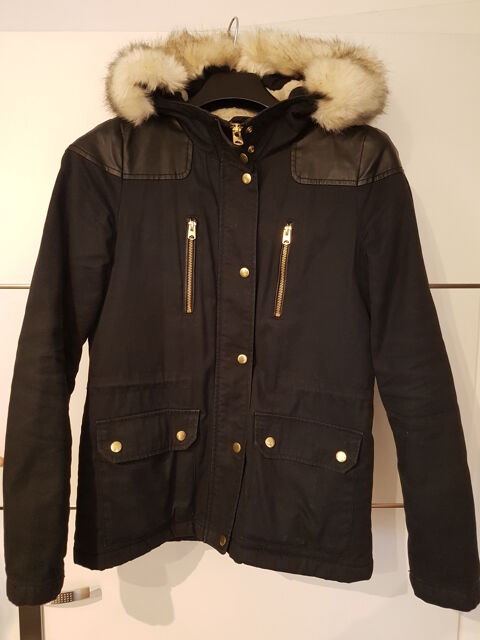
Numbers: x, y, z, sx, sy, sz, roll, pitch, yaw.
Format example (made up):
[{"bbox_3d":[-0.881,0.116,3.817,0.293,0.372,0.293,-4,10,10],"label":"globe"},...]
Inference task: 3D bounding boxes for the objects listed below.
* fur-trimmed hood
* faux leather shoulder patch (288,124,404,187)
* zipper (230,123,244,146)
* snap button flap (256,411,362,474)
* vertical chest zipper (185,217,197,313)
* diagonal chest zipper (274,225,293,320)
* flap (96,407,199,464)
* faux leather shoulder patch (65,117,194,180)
[{"bbox_3d":[0.009,-0.341,0.693,0.390,0.160,0.150,0,6,0],"label":"fur-trimmed hood"},{"bbox_3d":[0.157,-0.245,0.703,0.163,0.092,0.070,0,6,0],"label":"faux leather shoulder patch"},{"bbox_3d":[-0.004,-0.262,0.676,0.015,0.031,0.010,-8,6,1],"label":"zipper"},{"bbox_3d":[0.099,0.180,0.713,0.162,0.067,0.022,7,8,16],"label":"snap button flap"},{"bbox_3d":[-0.072,-0.079,0.696,0.015,0.140,0.010,2,6,0],"label":"vertical chest zipper"},{"bbox_3d":[0.064,-0.072,0.696,0.015,0.140,0.010,6,6,-1],"label":"diagonal chest zipper"},{"bbox_3d":[-0.136,0.170,0.712,0.155,0.065,0.022,-5,7,-17],"label":"flap"},{"bbox_3d":[-0.161,-0.255,0.702,0.178,0.094,0.070,0,6,0],"label":"faux leather shoulder patch"}]

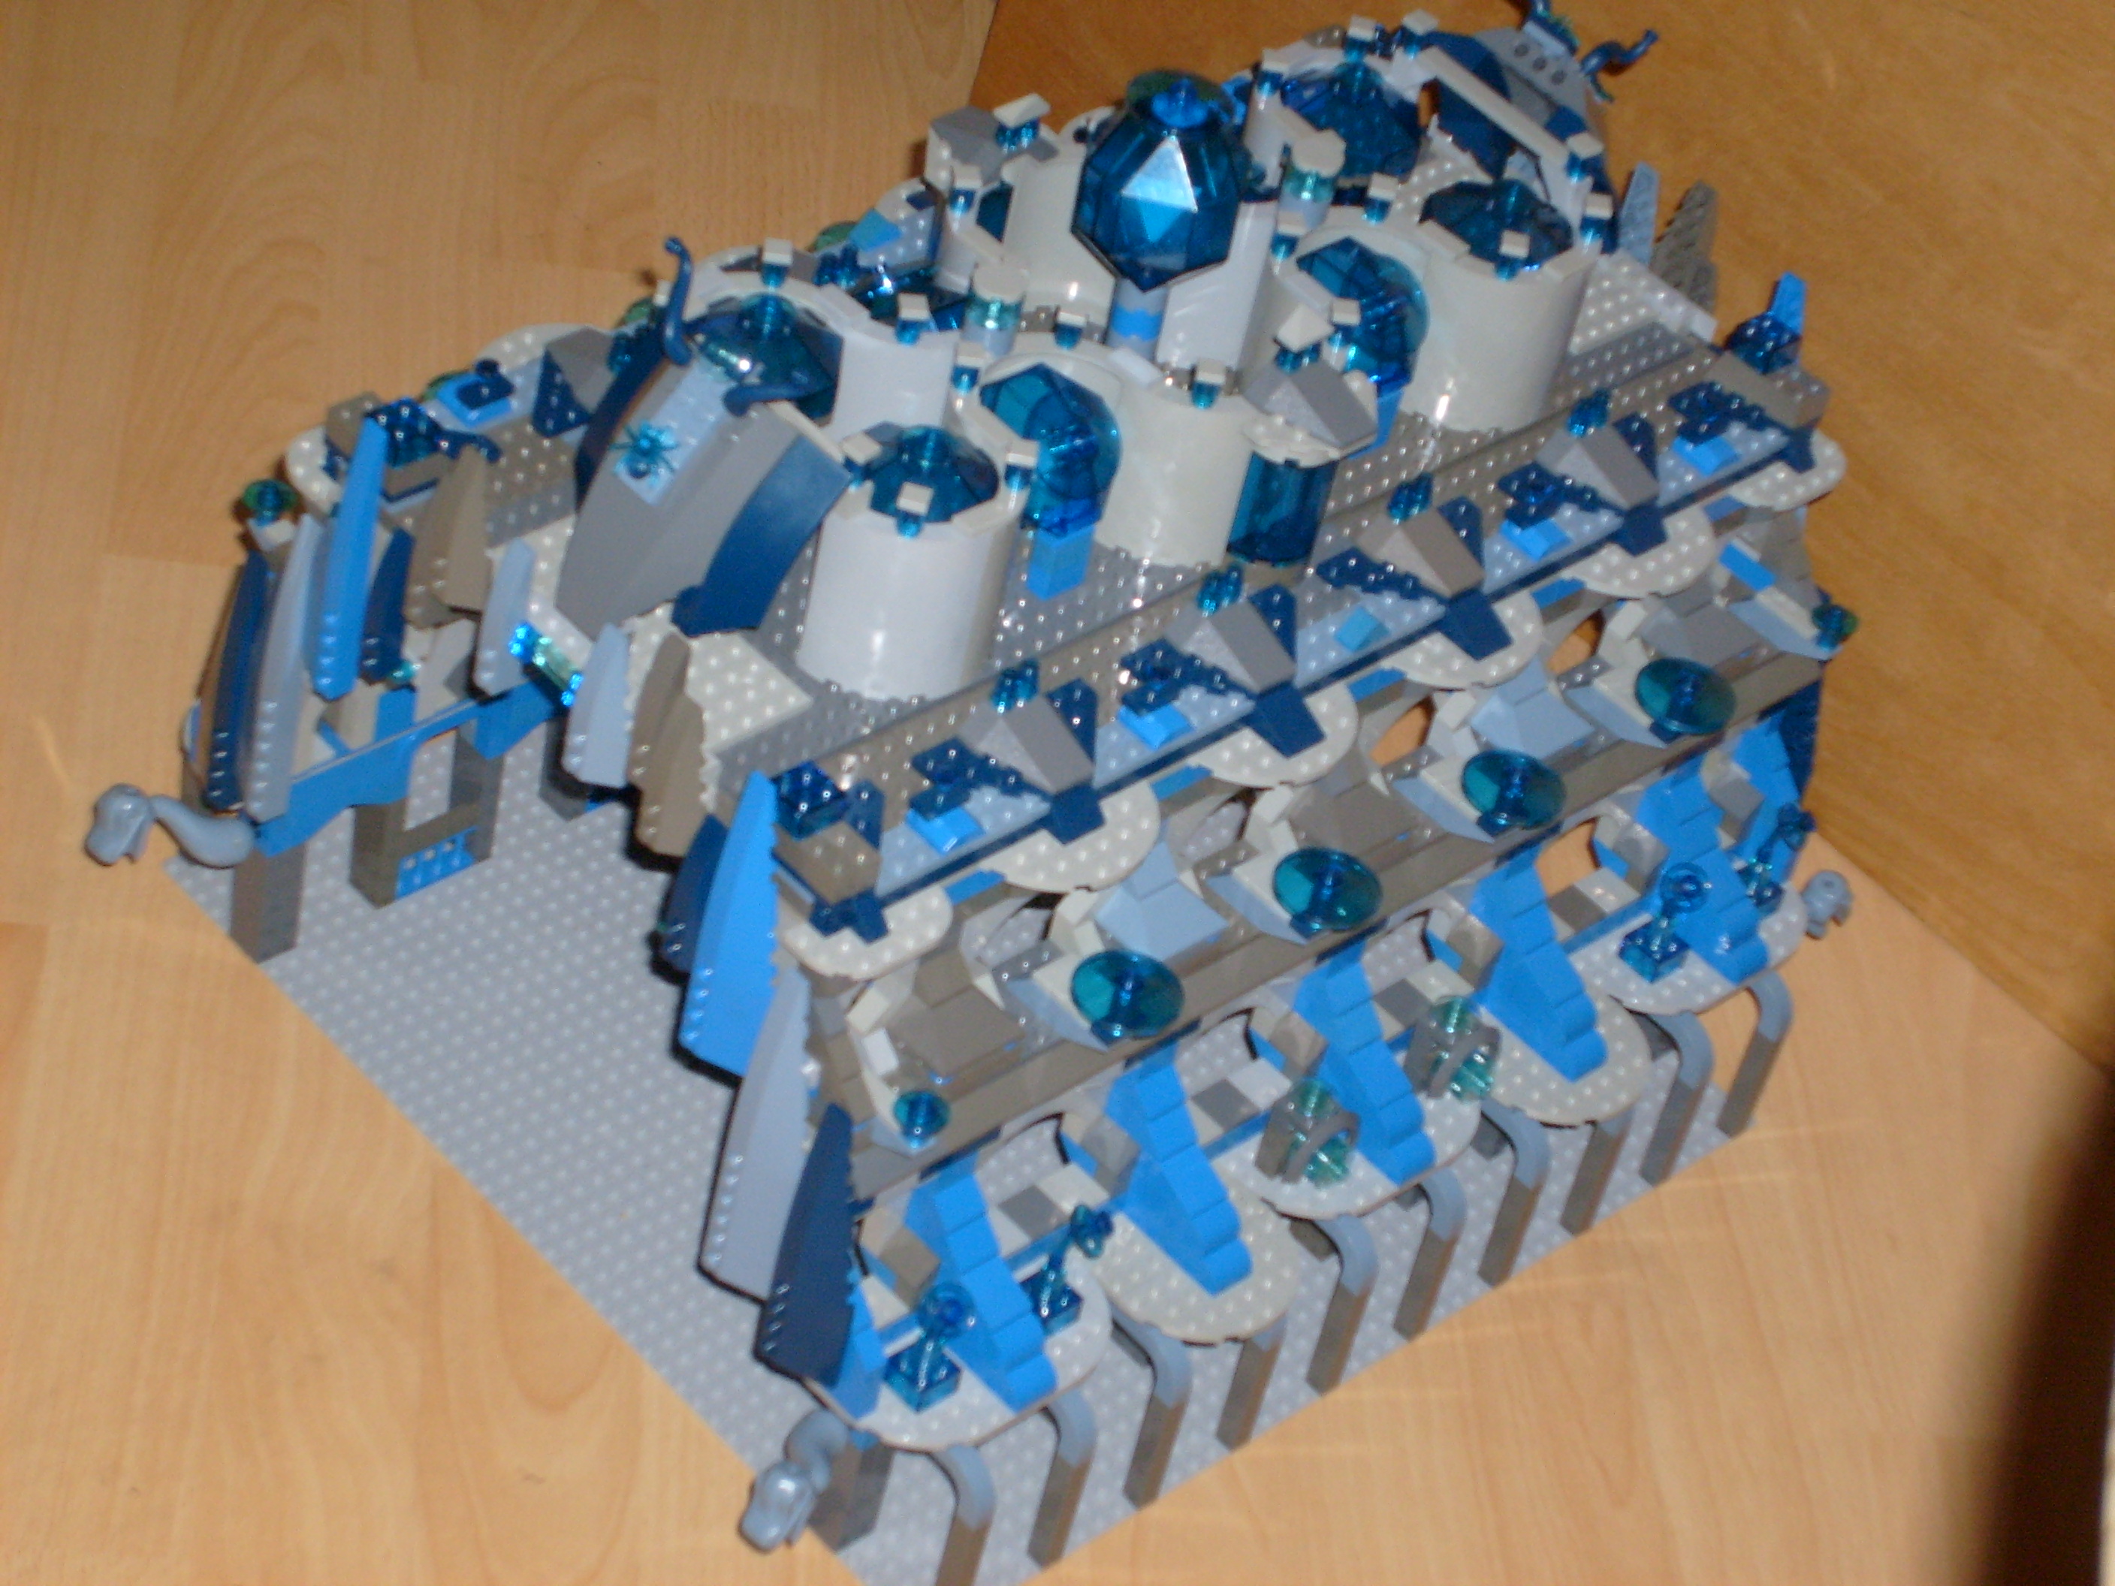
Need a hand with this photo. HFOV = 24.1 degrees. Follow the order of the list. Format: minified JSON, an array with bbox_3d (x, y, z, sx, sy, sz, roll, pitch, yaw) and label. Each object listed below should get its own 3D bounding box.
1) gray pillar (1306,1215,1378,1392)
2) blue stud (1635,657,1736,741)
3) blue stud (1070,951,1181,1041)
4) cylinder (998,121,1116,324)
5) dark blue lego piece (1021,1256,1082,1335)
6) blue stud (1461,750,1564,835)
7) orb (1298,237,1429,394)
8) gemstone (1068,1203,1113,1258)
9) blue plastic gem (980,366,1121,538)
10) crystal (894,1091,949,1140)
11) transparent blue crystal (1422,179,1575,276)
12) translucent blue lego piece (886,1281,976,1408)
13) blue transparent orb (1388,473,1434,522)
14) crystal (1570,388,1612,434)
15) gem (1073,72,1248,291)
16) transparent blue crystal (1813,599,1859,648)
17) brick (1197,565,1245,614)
[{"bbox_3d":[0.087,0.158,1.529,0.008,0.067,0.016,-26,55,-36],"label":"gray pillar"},{"bbox_3d":[0.193,-0.027,1.528,0.032,0.008,0.032,8,42,-7],"label":"blue stud"},{"bbox_3d":[0.019,0.059,1.387,0.032,0.008,0.032,8,42,-7],"label":"blue stud"},{"bbox_3d":[0.004,-0.175,1.495,0.047,0.060,0.047,-27,56,-36],"label":"cylinder"},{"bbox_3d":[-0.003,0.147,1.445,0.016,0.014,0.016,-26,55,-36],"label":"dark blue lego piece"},{"bbox_3d":[0.135,0.000,1.474,0.032,0.010,0.032,8,42,-7],"label":"blue stud"},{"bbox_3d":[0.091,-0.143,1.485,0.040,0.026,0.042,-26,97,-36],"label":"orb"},{"bbox_3d":[0.010,0.126,1.426,0.010,0.012,0.010,-26,55,-36],"label":"gemstone"},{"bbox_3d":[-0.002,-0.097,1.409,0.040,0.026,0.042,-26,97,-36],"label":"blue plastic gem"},{"bbox_3d":[-0.037,0.089,1.336,0.016,0.013,0.016,-27,56,-36],"label":"crystal"},{"bbox_3d":[0.132,-0.171,1.481,0.047,0.018,0.047,8,42,-7],"label":"transparent blue crystal"},{"bbox_3d":[-0.036,0.154,1.394,0.017,0.040,0.018,-27,56,-36],"label":"translucent blue lego piece"},{"bbox_3d":[0.104,-0.087,1.458,0.016,0.011,0.008,-27,56,-36],"label":"blue transparent orb"},{"bbox_3d":[0.162,-0.116,1.506,0.016,0.011,0.008,-27,56,-36],"label":"crystal"},{"bbox_3d":[0.032,-0.178,1.427,0.034,0.052,0.034,-26,55,-36],"label":"gem"},{"bbox_3d":[0.246,-0.053,1.568,0.016,0.013,0.016,8,42,-7],"label":"transparent blue crystal"},{"bbox_3d":[0.047,-0.059,1.419,0.016,0.011,0.008,-26,55,-36],"label":"brick"}]

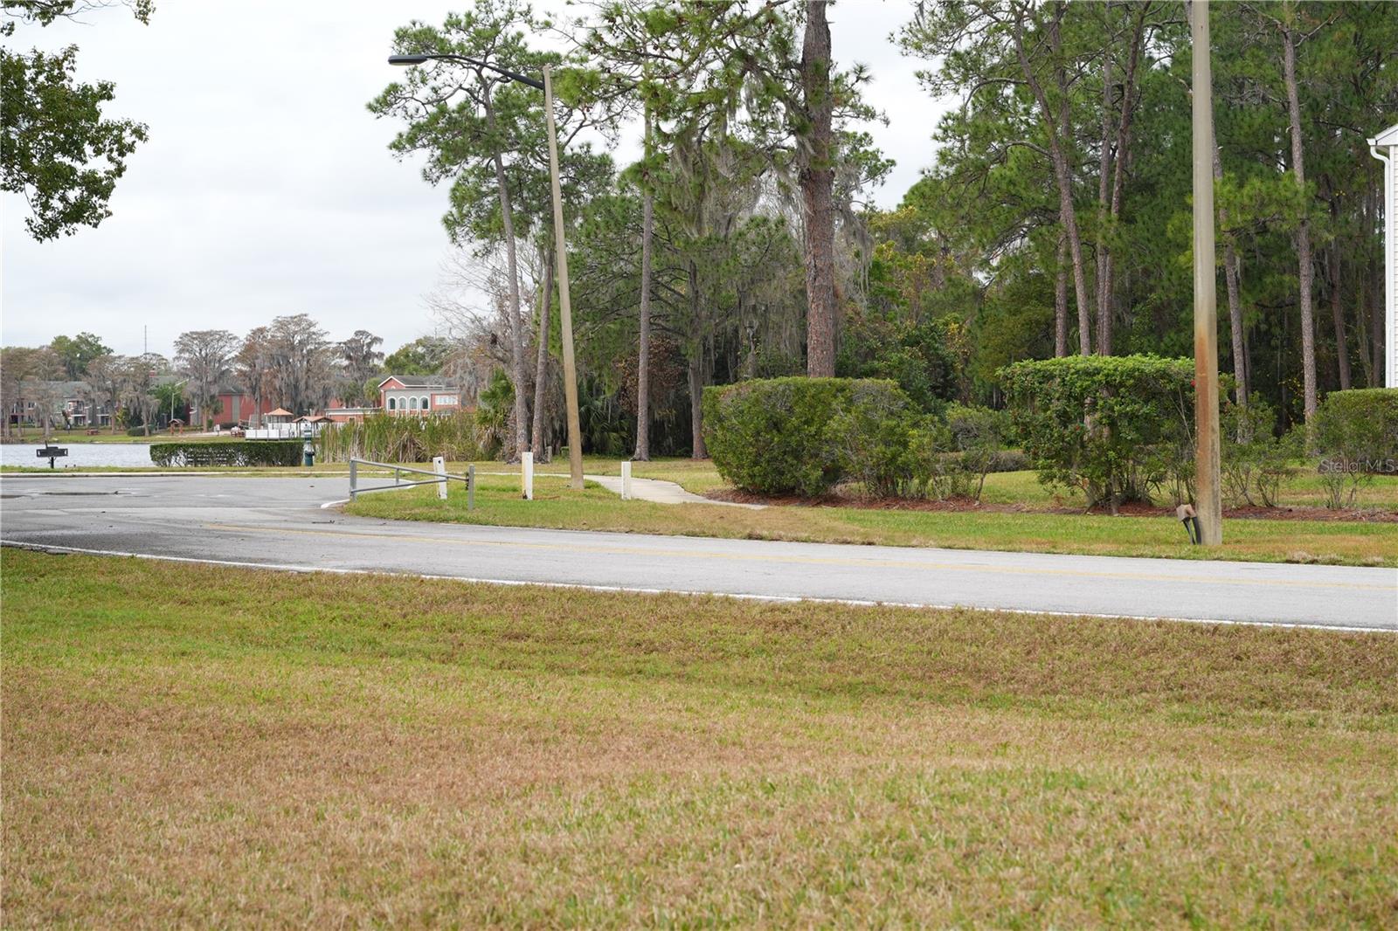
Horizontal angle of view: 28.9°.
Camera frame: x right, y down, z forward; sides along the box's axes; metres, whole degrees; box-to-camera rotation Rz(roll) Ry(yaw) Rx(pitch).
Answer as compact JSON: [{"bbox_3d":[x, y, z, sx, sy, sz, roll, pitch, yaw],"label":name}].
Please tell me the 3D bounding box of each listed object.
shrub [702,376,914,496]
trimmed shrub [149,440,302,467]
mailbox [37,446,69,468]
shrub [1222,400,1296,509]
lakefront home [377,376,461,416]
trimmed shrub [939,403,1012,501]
[{"bbox_3d":[2.288,-0.563,55.000,4.000,2.300,1.900,1,1,41],"label":"shrub"},{"bbox_3d":[-16.466,-0.399,94.500,5.250,0.950,0.950,0,1,0],"label":"trimmed shrub"},{"bbox_3d":[-22.367,-0.302,94.000,1.050,0.750,0.500,0,1,-9],"label":"mailbox"},{"bbox_3d":[9.663,-0.236,47.000,1.400,1.900,1.300,0,1,24],"label":"shrub"},{"bbox_3d":[-42.188,-9.882,410.000,12.500,7.200,11.000,0,1,-14],"label":"lakefront home"},{"bbox_3d":[5.115,-0.252,50.200,1.250,1.820,1.200,0,1,24],"label":"trimmed shrub"}]

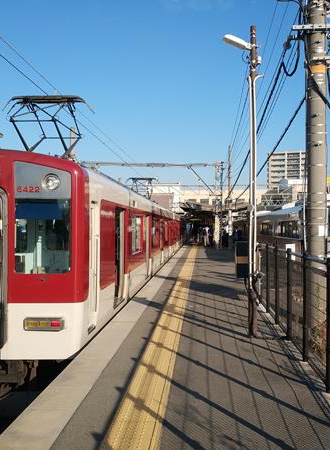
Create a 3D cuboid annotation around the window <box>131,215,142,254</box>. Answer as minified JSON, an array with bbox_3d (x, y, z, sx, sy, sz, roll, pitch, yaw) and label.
[{"bbox_3d":[-0.665,0.240,13.340,0.080,0.870,1.850,0,0,4],"label":"window"}]

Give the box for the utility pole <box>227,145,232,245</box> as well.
[{"bbox_3d":[4.910,-2.160,42.000,0.270,7.850,0.270,0,0,4],"label":"utility pole"}]

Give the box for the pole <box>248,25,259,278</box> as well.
[{"bbox_3d":[1.220,-0.610,7.640,0.150,4.250,0.150,0,0,4],"label":"pole"}]

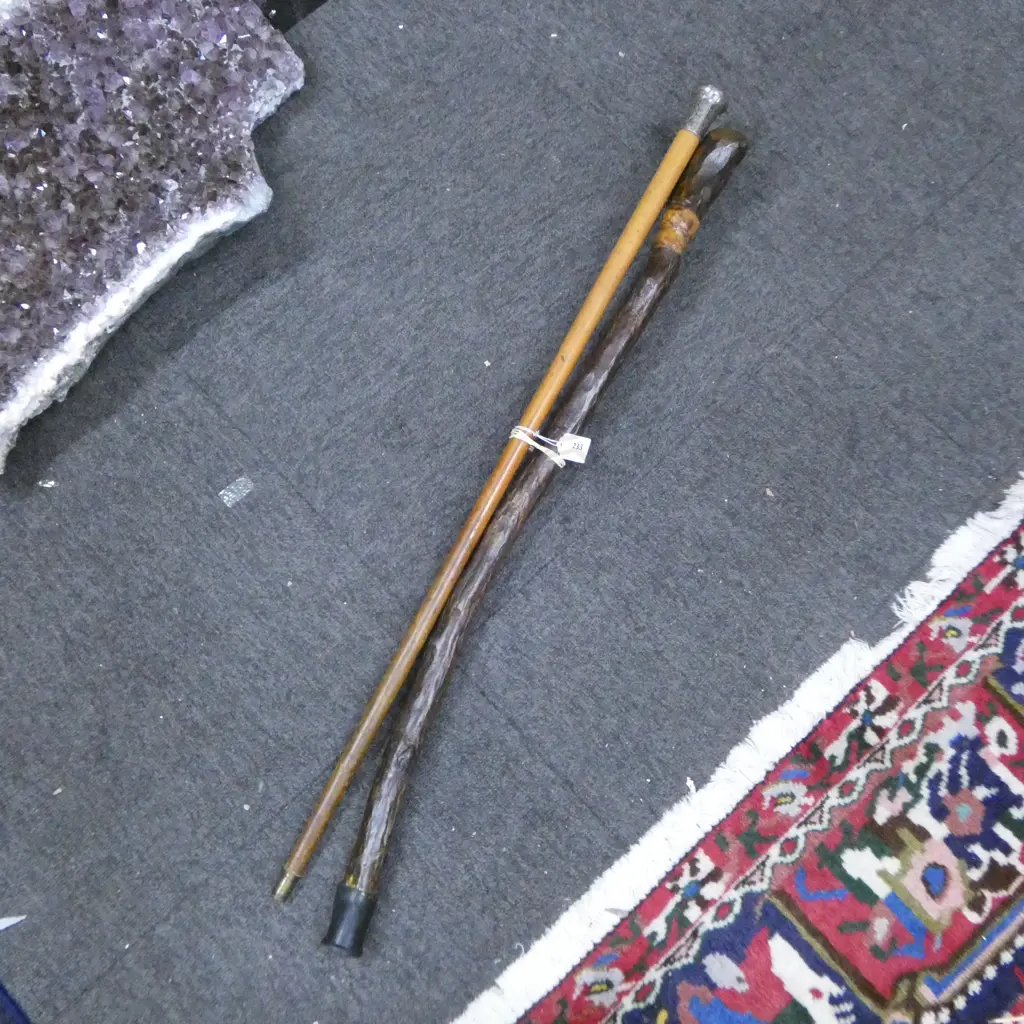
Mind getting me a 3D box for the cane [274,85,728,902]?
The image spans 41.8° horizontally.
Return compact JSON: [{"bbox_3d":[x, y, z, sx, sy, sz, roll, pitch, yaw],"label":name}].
[{"bbox_3d":[0.001,-0.050,1.316,0.025,0.025,0.929,26,77,11],"label":"cane"}]

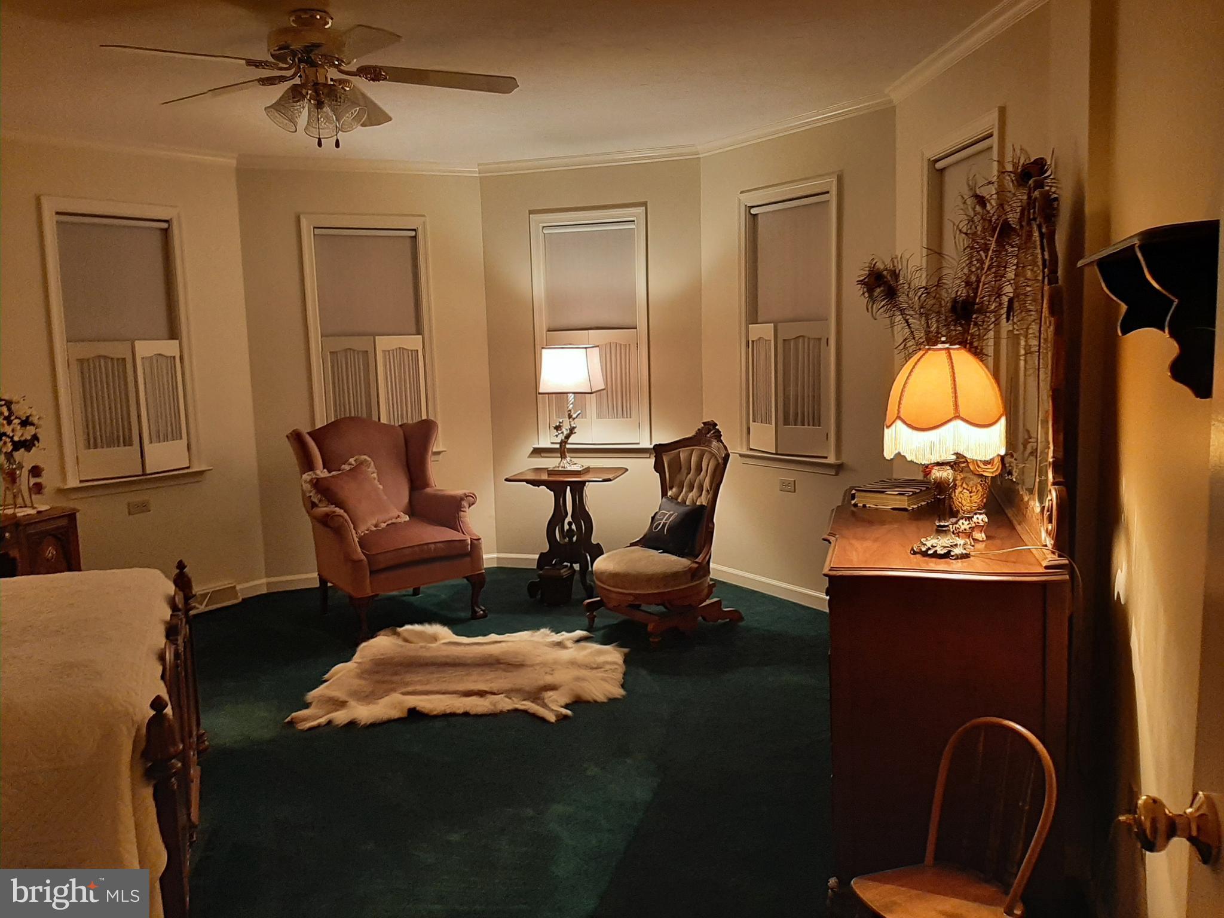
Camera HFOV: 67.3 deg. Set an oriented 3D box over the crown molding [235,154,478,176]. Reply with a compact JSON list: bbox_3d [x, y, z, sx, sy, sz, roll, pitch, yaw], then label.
[{"bbox_3d":[-1.515,-1.788,5.601,1.445,0.065,0.060,-4,8,-20],"label":"crown molding"}]

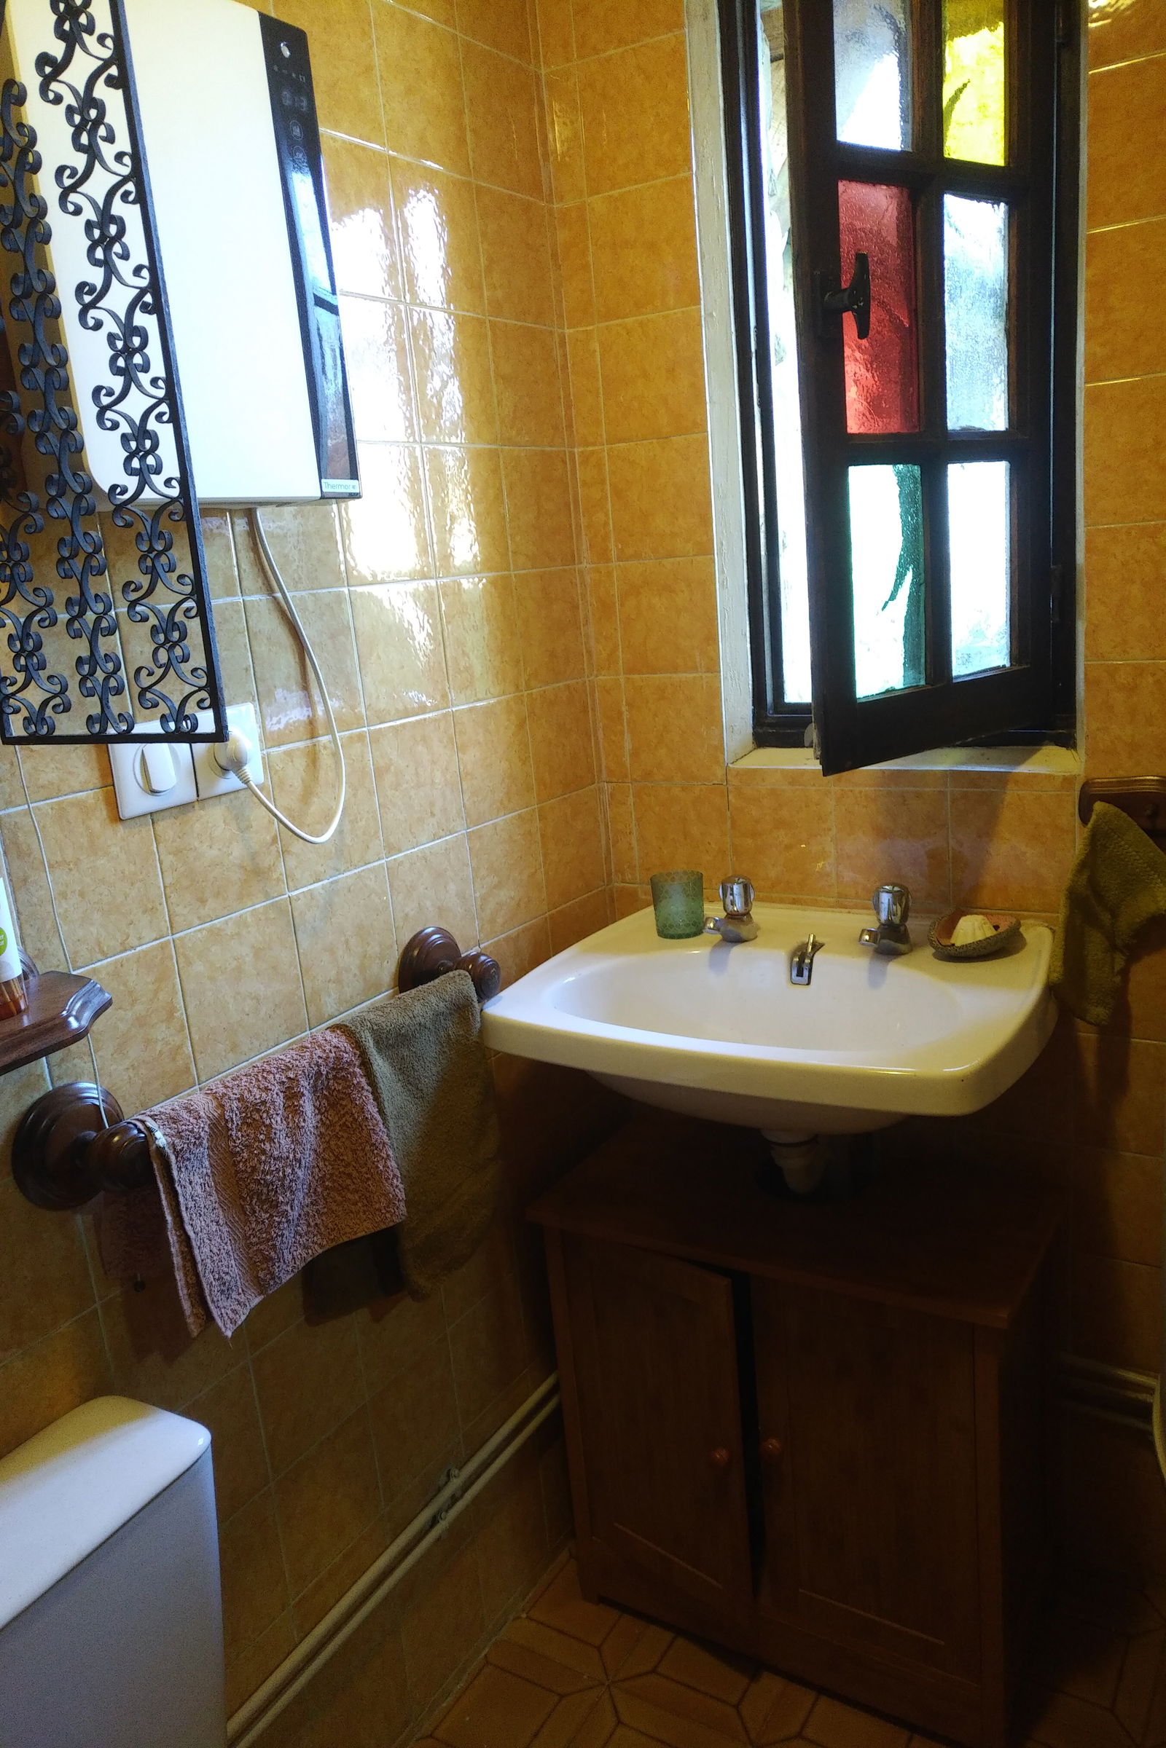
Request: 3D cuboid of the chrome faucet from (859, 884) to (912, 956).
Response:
[{"bbox_3d":[0.359,0.061,1.436,0.048,0.078,0.099,4,17,33],"label":"chrome faucet"}]

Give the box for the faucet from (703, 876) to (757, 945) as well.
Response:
[{"bbox_3d":[0.187,0.050,1.538,0.048,0.078,0.097,4,17,33],"label":"faucet"}]

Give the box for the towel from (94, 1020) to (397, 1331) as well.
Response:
[{"bbox_3d":[-0.293,0.284,1.134,0.075,0.215,0.300,4,17,33],"label":"towel"}]

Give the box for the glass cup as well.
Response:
[{"bbox_3d":[0.126,0.042,1.596,0.069,0.077,0.069,-5,14,1],"label":"glass cup"}]

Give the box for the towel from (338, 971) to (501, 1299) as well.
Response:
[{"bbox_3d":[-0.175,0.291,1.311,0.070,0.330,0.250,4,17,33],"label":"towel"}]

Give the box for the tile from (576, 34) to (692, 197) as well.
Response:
[{"bbox_3d":[0.062,-0.921,1.472,0.148,0.149,0.010,4,17,33],"label":"tile"}]

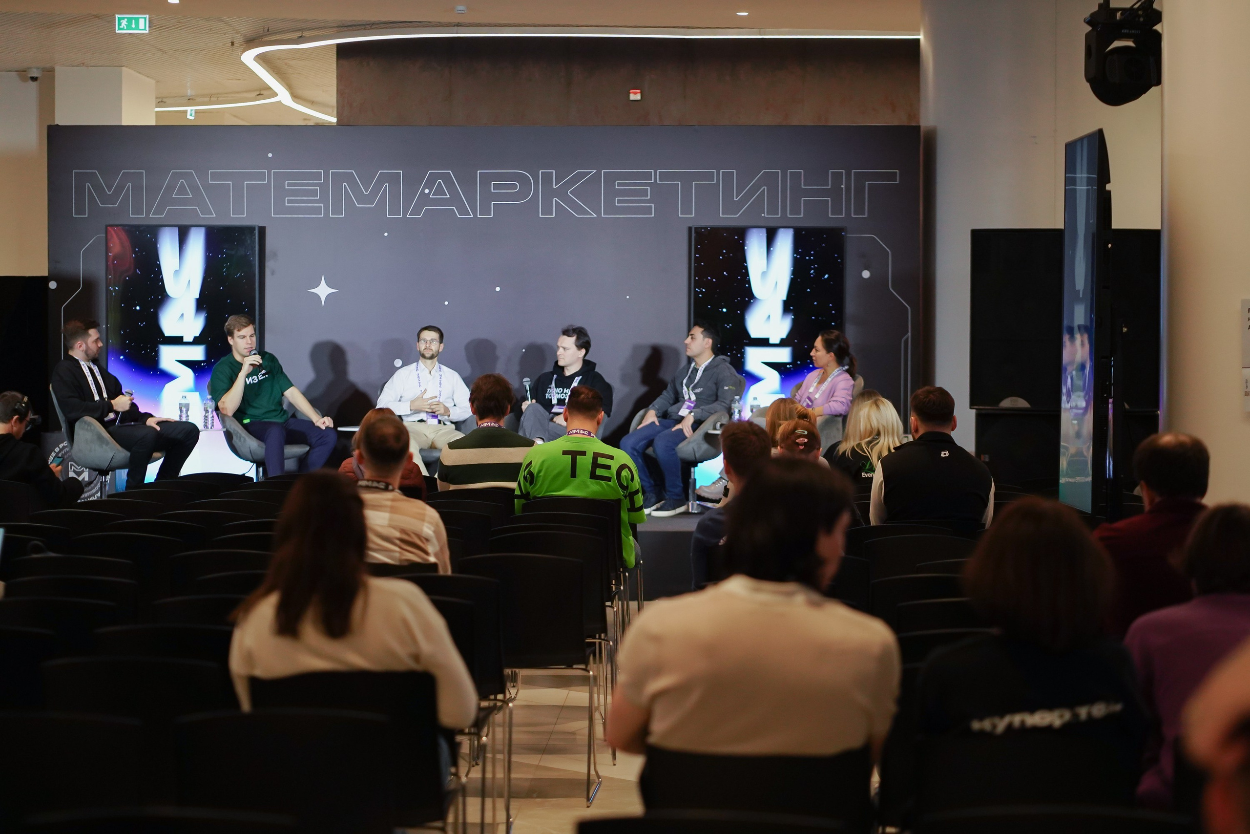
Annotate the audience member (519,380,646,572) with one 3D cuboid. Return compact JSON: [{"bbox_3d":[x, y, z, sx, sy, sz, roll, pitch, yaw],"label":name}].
[{"bbox_3d":[-0.231,0.513,13.219,0.570,1.315,0.820,0,2,-10],"label":"audience member"}]

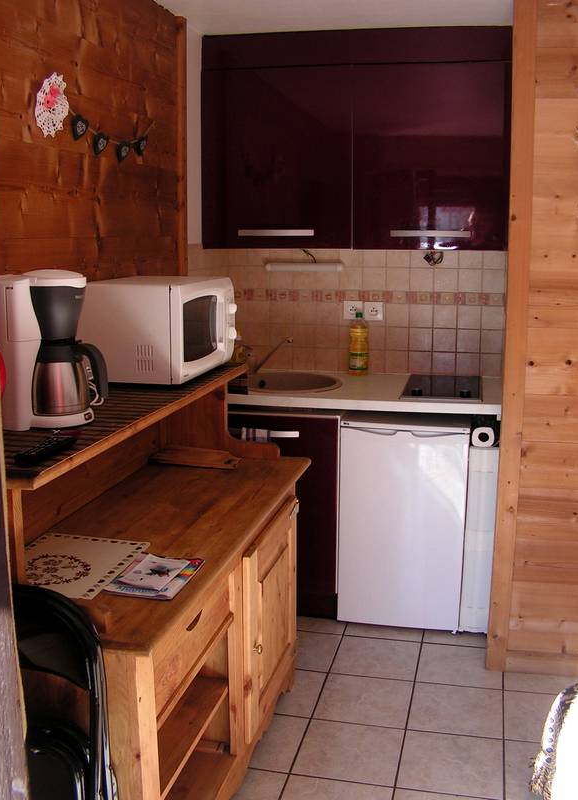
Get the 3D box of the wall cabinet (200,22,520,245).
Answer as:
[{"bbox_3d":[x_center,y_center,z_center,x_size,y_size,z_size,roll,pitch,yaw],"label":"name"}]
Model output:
[{"bbox_3d":[0.280,-1.024,3.312,1.209,0.848,0.364,3,11,13],"label":"wall cabinet"}]

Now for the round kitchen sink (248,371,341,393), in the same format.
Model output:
[{"bbox_3d":[-0.032,-0.003,3.474,0.515,0.162,0.515,0,11,0],"label":"round kitchen sink"}]

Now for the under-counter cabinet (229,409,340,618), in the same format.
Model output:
[{"bbox_3d":[-0.036,0.409,3.567,0.606,0.858,0.556,3,11,13],"label":"under-counter cabinet"}]

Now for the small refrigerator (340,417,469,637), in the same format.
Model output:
[{"bbox_3d":[0.494,0.450,3.438,0.488,0.828,0.535,3,11,13],"label":"small refrigerator"}]

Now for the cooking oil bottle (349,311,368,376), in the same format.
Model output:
[{"bbox_3d":[0.305,-0.246,3.601,0.081,0.281,0.081,3,11,13],"label":"cooking oil bottle"}]

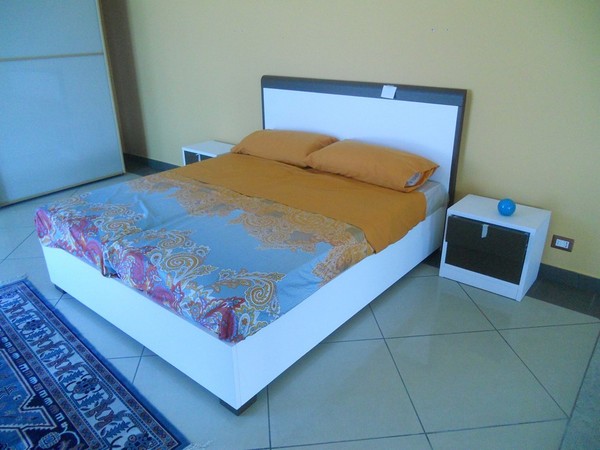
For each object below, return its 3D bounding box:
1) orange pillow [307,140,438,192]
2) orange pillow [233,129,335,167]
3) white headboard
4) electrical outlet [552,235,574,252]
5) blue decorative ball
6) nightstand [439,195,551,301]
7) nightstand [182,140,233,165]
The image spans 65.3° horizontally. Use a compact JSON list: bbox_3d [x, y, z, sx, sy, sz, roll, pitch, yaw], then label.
[{"bbox_3d":[0.469,-0.427,3.224,0.890,0.185,0.350,17,29,36],"label":"orange pillow"},{"bbox_3d":[-0.127,-0.618,3.682,0.860,0.185,0.350,17,29,36],"label":"orange pillow"},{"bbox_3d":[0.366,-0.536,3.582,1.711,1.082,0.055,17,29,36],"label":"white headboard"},{"bbox_3d":[1.611,0.116,2.873,0.118,0.083,0.012,17,29,36],"label":"electrical outlet"},{"bbox_3d":[1.234,-0.104,2.782,0.107,0.107,0.107,0,23,0],"label":"blue decorative ball"},{"bbox_3d":[1.232,0.128,2.974,0.508,0.469,0.361,17,29,36],"label":"nightstand"},{"bbox_3d":[-0.813,-0.511,4.553,0.508,0.469,0.361,17,29,36],"label":"nightstand"}]

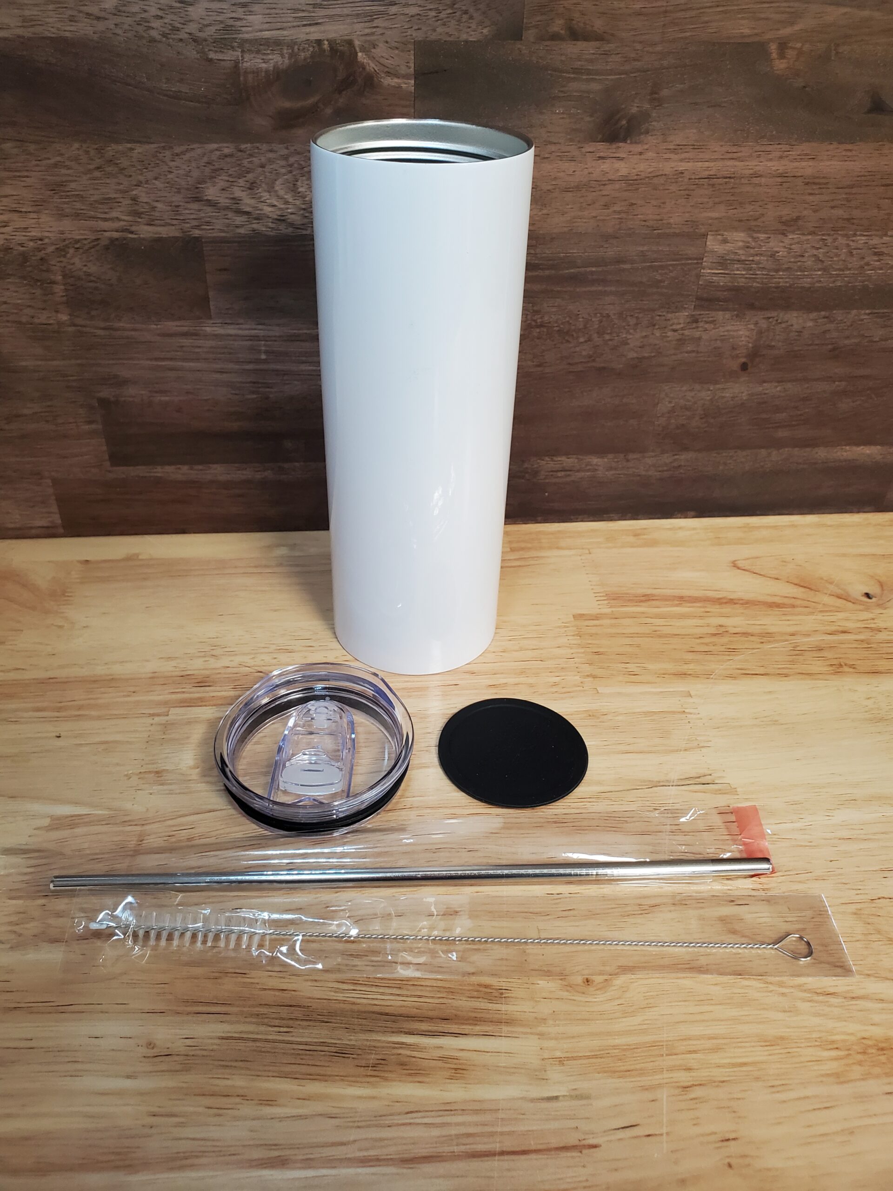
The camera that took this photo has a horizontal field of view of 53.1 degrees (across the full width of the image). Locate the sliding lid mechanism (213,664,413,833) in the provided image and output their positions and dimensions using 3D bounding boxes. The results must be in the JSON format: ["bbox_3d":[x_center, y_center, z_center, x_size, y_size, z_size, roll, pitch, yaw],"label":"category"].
[{"bbox_3d":[-0.049,0.058,0.337,0.072,0.021,0.072,0,37,-3],"label":"sliding lid mechanism"}]

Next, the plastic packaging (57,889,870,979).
[{"bbox_3d":[0.004,0.106,0.287,0.249,0.007,0.030,1,37,-2],"label":"plastic packaging"}]

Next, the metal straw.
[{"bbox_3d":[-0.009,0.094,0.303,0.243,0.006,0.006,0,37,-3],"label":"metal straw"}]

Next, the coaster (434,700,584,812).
[{"bbox_3d":[0.026,0.062,0.351,0.059,0.002,0.059,2,37,0],"label":"coaster"}]

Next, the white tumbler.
[{"bbox_3d":[-0.011,-0.069,0.355,0.074,0.203,0.074,1,37,-1],"label":"white tumbler"}]

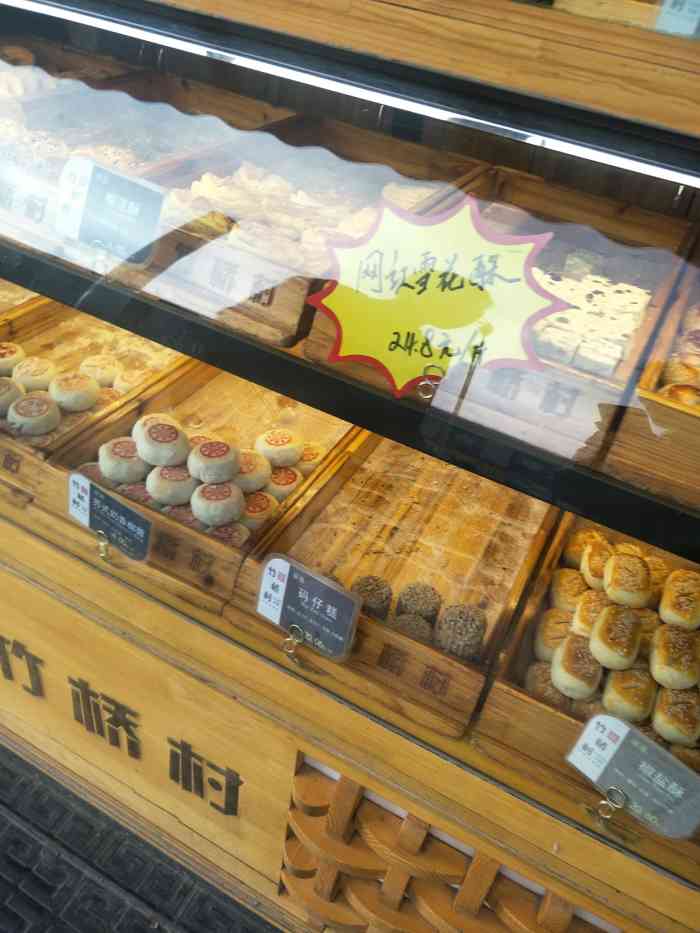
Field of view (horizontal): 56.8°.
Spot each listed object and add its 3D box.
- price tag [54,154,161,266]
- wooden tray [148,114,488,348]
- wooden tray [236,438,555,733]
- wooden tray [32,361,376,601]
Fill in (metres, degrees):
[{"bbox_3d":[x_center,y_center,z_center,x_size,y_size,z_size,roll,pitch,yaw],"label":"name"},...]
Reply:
[{"bbox_3d":[-0.216,-0.227,0.580,0.107,0.070,0.006,23,15,16],"label":"price tag"},{"bbox_3d":[-0.061,-0.305,0.756,0.268,0.051,0.459,23,45,16],"label":"wooden tray"},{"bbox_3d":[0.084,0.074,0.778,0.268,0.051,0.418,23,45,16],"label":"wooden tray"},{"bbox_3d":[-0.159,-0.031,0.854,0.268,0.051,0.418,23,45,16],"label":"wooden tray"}]

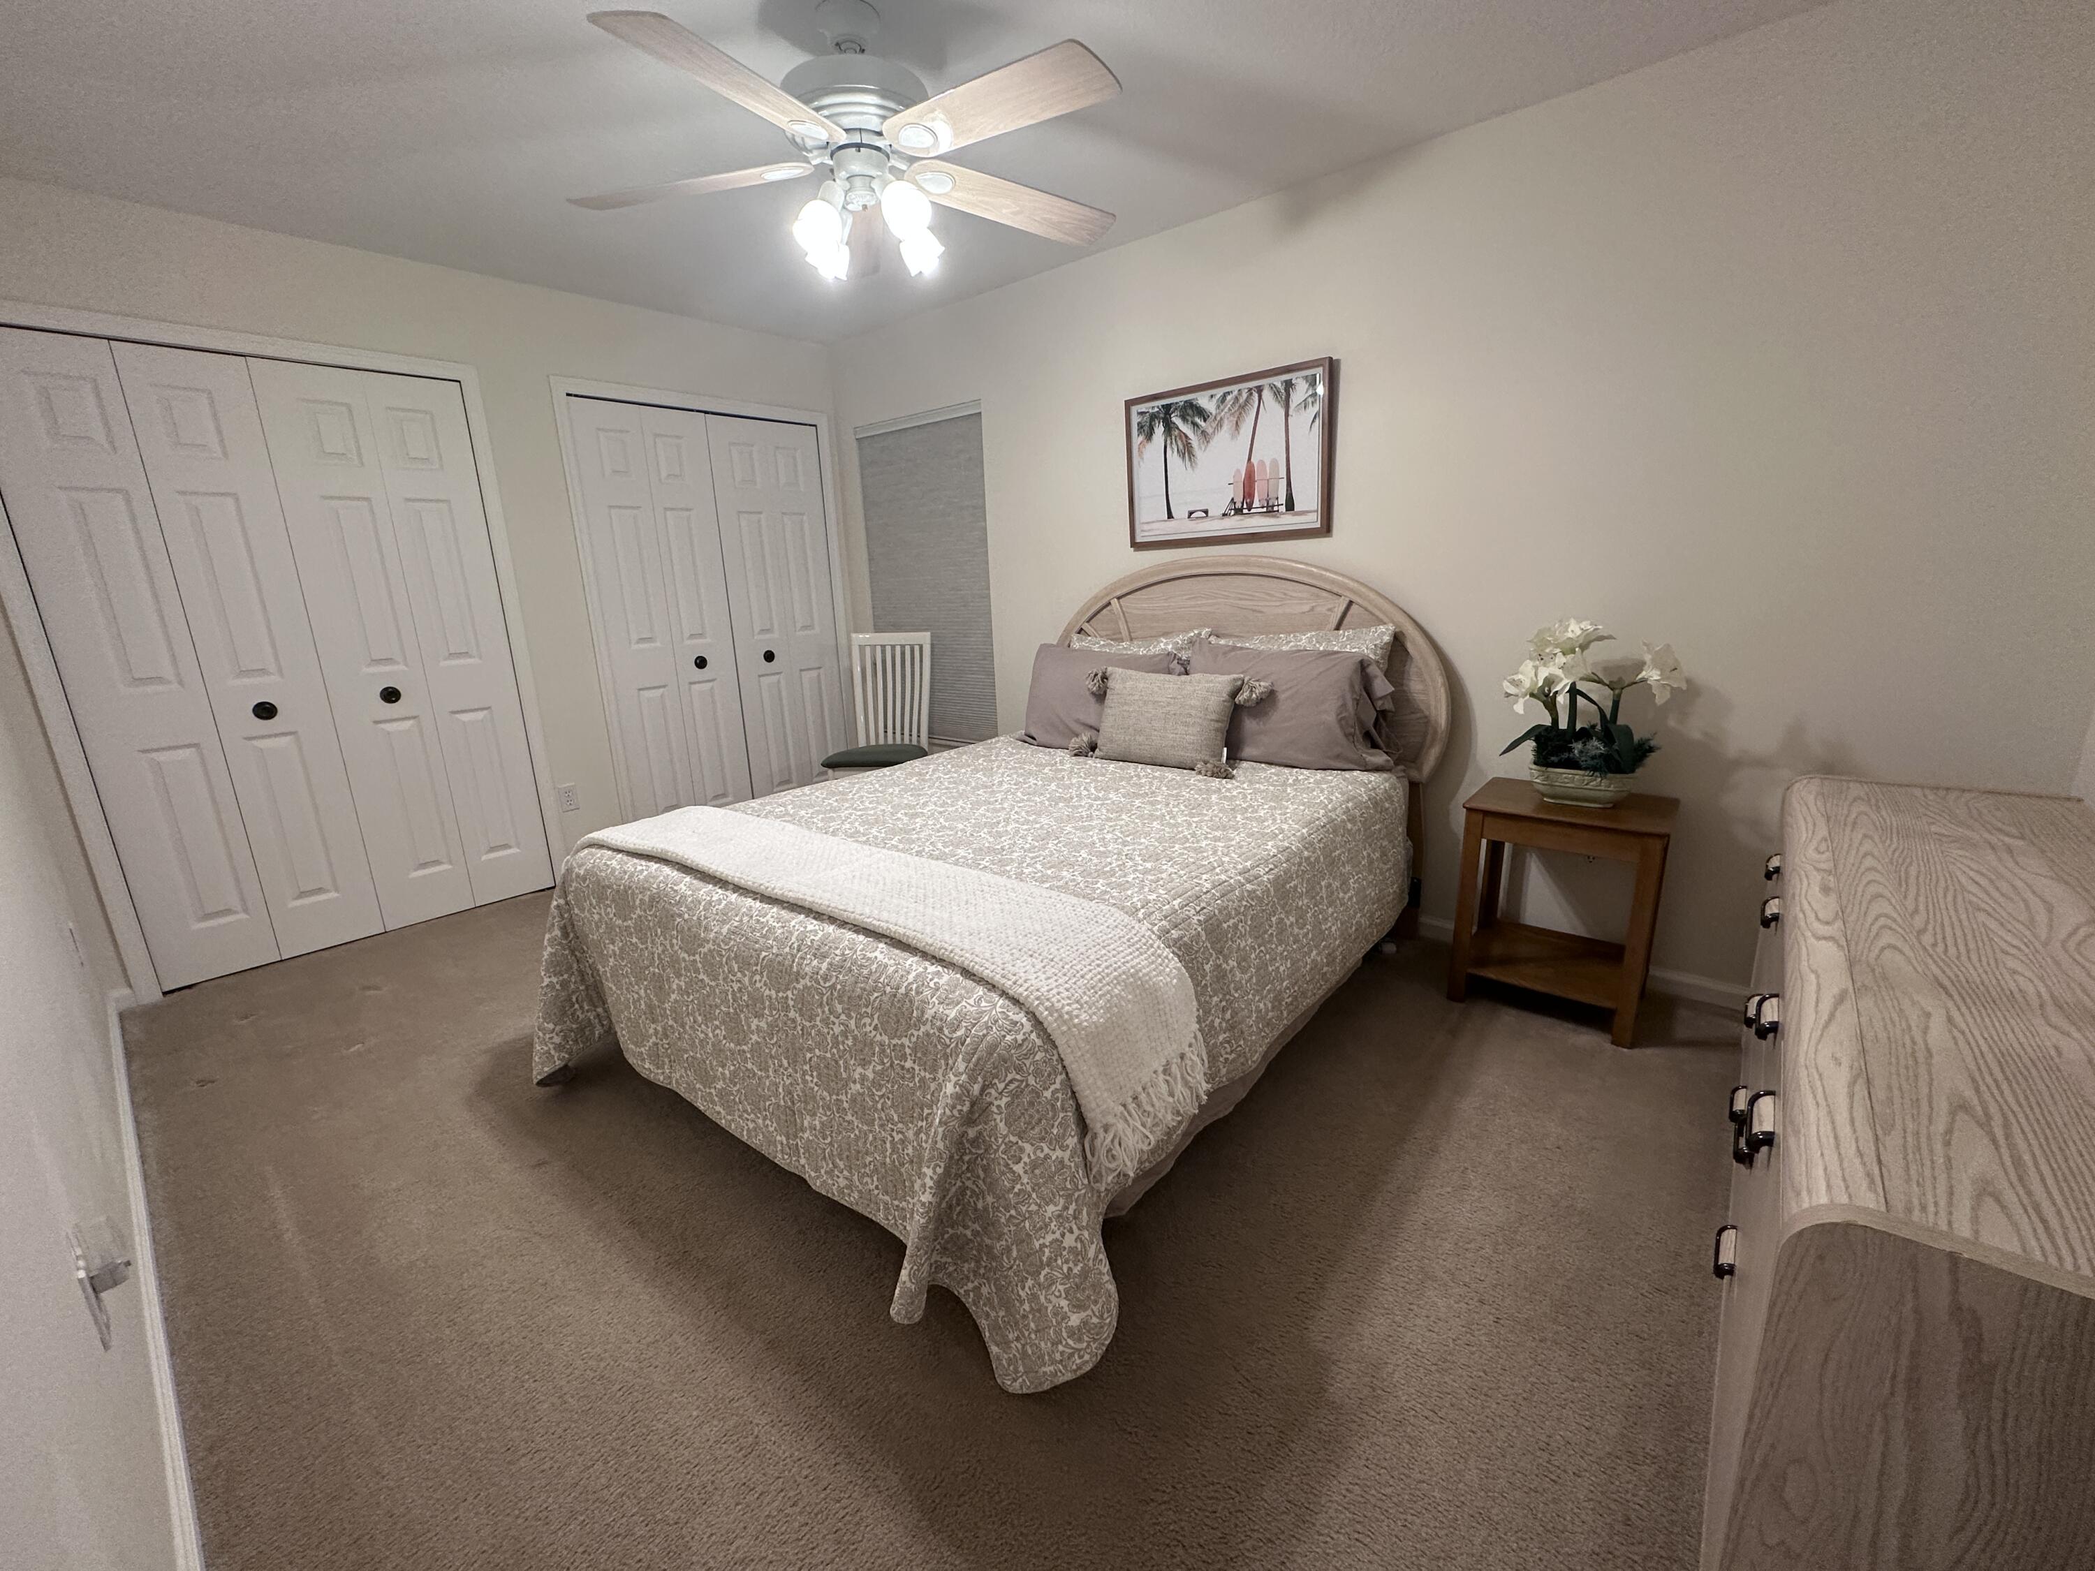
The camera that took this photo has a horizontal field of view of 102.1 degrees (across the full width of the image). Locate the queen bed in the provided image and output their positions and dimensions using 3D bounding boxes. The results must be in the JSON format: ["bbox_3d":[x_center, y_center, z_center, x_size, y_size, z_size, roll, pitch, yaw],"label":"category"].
[{"bbox_3d":[-0.045,0.019,2.465,1.720,1.295,2.210,10,18,40],"label":"queen bed"}]

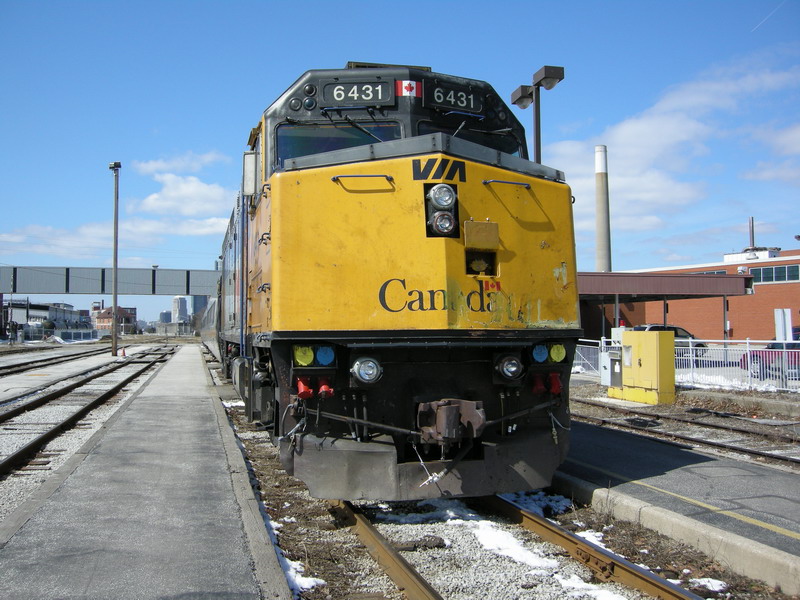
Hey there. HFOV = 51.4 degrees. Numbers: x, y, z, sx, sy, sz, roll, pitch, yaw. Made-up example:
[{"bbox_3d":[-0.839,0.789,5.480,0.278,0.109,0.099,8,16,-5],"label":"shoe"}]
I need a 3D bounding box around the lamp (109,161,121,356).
[{"bbox_3d":[-18.465,-2.680,54.000,0.750,12.600,0.600,1,-2,-14],"label":"lamp"}]

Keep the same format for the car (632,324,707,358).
[{"bbox_3d":[15.940,2.459,49.300,4.500,1.830,1.830,1,-2,-16],"label":"car"}]

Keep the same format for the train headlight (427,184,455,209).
[{"bbox_3d":[0.386,-0.972,7.740,0.255,0.235,0.130,1,-2,-14],"label":"train headlight"}]

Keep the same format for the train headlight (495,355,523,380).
[{"bbox_3d":[1.049,0.641,7.900,0.275,0.250,0.140,1,-2,-14],"label":"train headlight"}]

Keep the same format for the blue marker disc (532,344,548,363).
[{"bbox_3d":[1.371,0.522,8.120,0.170,0.180,0.080,1,-2,-14],"label":"blue marker disc"}]

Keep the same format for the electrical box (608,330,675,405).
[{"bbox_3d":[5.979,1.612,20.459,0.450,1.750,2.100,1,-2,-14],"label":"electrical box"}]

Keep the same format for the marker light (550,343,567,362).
[{"bbox_3d":[1.556,0.515,8.170,0.175,0.185,0.090,1,-2,-14],"label":"marker light"}]

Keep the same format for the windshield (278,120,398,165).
[{"bbox_3d":[-0.625,-1.625,8.752,1.340,0.550,0.080,0,-17,6],"label":"windshield"}]

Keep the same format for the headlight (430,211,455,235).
[{"bbox_3d":[0.393,-0.717,7.700,0.235,0.235,0.130,1,-2,-14],"label":"headlight"}]

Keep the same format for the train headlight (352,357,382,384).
[{"bbox_3d":[-0.305,0.641,7.570,0.280,0.250,0.140,1,-2,-14],"label":"train headlight"}]

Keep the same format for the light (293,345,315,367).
[{"bbox_3d":[-0.878,0.505,7.570,0.180,0.190,0.090,1,-2,-14],"label":"light"}]

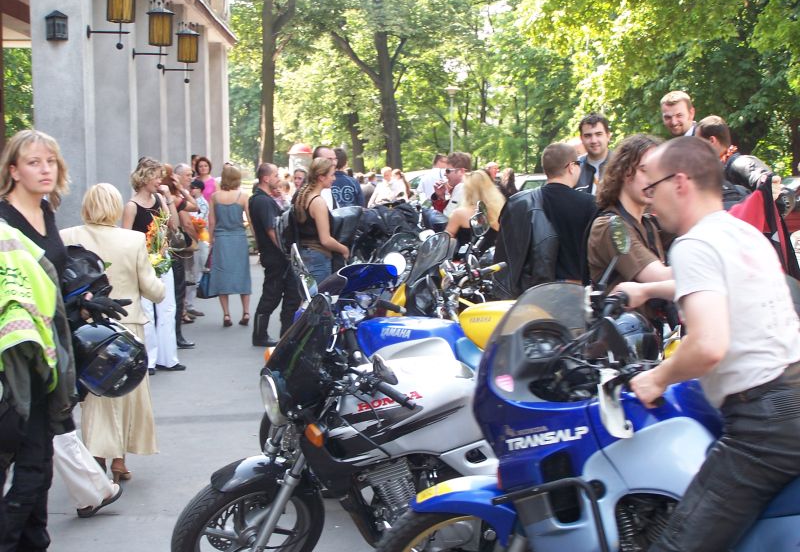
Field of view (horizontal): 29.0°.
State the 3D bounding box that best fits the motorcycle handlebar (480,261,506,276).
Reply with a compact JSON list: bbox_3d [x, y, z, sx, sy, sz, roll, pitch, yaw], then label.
[{"bbox_3d":[0.480,-0.039,7.900,0.170,0.050,0.055,-21,13,-29],"label":"motorcycle handlebar"}]

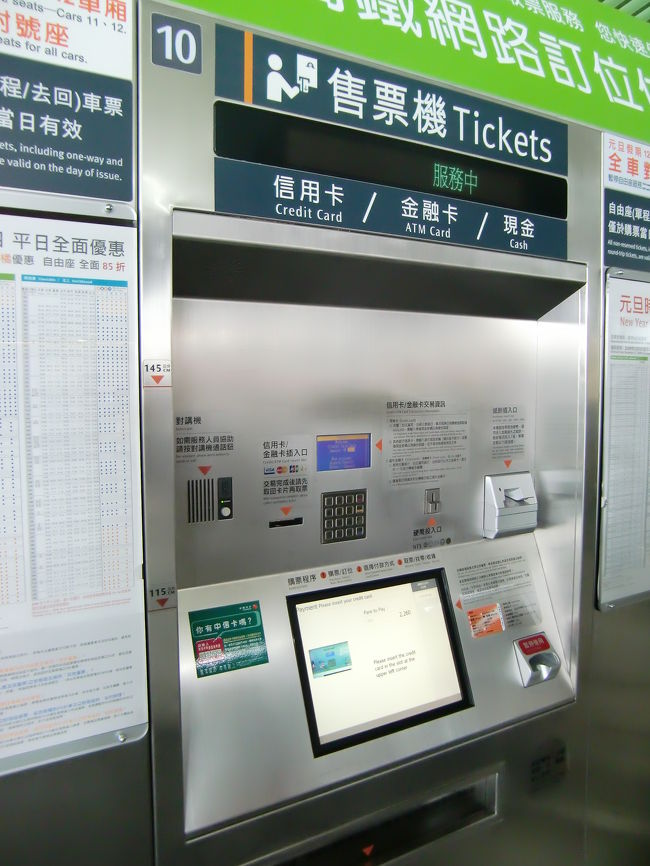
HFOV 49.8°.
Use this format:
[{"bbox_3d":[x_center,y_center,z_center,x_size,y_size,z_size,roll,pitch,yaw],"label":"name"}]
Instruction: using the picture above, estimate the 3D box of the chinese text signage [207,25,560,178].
[{"bbox_3d":[0.154,-0.514,1.125,0.706,0.094,0.010,-3,5,-32],"label":"chinese text signage"}]

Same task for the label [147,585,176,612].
[{"bbox_3d":[-0.220,0.223,0.945,0.039,0.032,0.004,-3,5,-32],"label":"label"}]

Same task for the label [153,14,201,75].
[{"bbox_3d":[-0.192,-0.505,0.912,0.066,0.063,0.006,-3,5,-32],"label":"label"}]

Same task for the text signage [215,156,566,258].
[{"bbox_3d":[0.155,-0.350,1.137,0.713,0.072,0.010,-3,5,-32],"label":"text signage"}]

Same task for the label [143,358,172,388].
[{"bbox_3d":[-0.220,-0.078,0.924,0.039,0.035,0.004,-3,5,-32],"label":"label"}]

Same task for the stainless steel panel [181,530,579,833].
[{"bbox_3d":[0.124,0.392,1.238,0.824,0.331,0.035,-3,-16,-32],"label":"stainless steel panel"}]

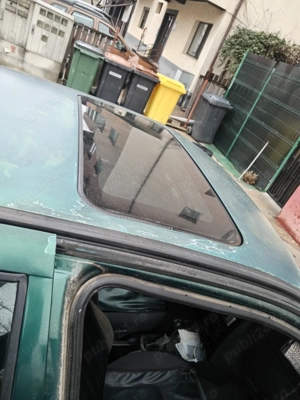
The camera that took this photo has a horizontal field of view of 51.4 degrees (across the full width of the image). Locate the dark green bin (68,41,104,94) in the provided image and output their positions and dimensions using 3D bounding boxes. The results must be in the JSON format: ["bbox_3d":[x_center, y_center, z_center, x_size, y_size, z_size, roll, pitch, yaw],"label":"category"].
[{"bbox_3d":[-1.307,-2.552,6.260,0.570,1.050,0.710,16,28,-16],"label":"dark green bin"}]

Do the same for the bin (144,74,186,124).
[{"bbox_3d":[0.281,-1.963,6.495,0.570,1.050,0.710,18,28,-12],"label":"bin"}]

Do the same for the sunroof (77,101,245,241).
[{"bbox_3d":[-0.031,-0.169,1.063,0.424,0.045,0.862,14,29,-20],"label":"sunroof"}]

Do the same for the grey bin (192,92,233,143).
[{"bbox_3d":[1.302,-1.821,7.110,0.490,0.960,0.560,12,30,-23],"label":"grey bin"}]

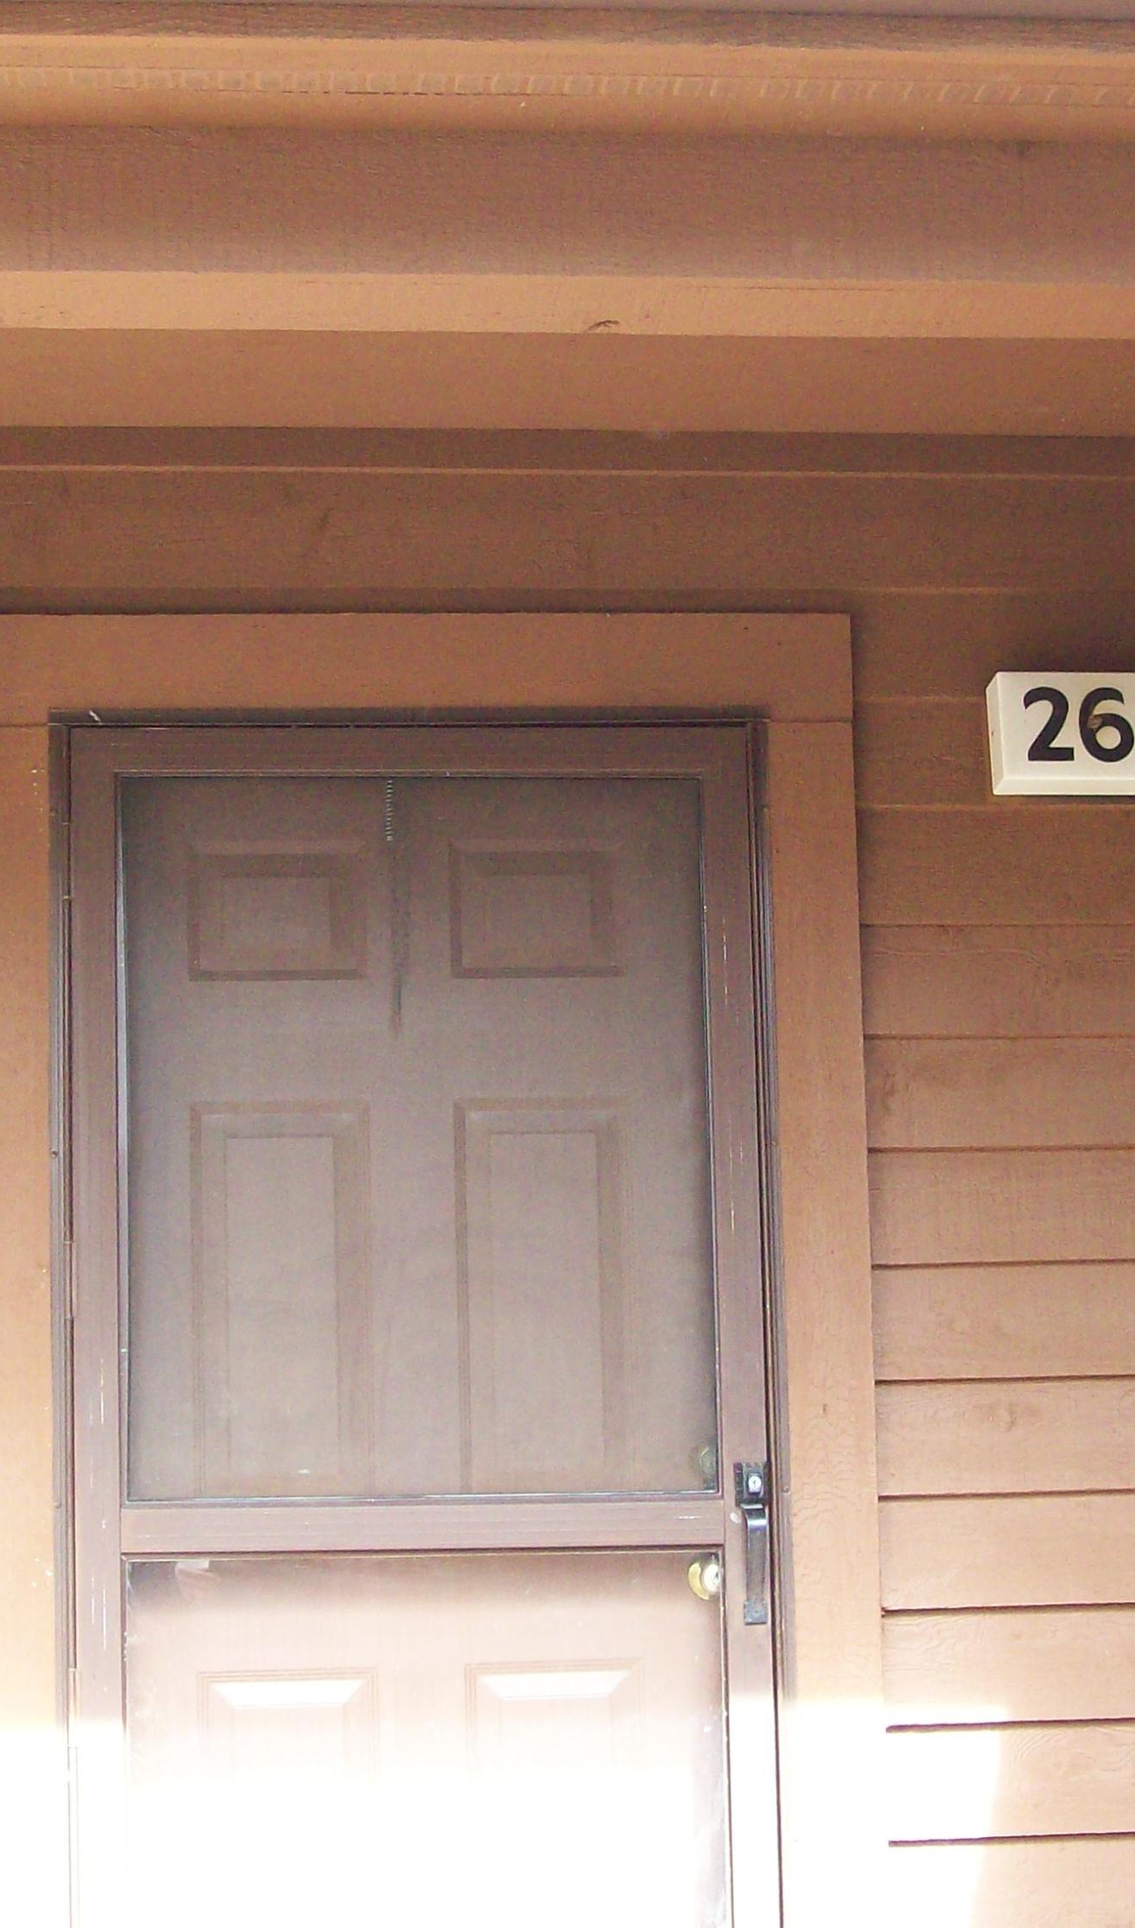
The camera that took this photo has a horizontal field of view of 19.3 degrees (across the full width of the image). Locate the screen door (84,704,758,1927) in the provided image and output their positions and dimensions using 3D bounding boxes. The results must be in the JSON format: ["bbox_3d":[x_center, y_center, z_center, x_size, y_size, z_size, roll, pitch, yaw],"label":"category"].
[{"bbox_3d":[-0.183,0.703,4.301,0.889,2.039,0.045,0,-7,-6],"label":"screen door"}]

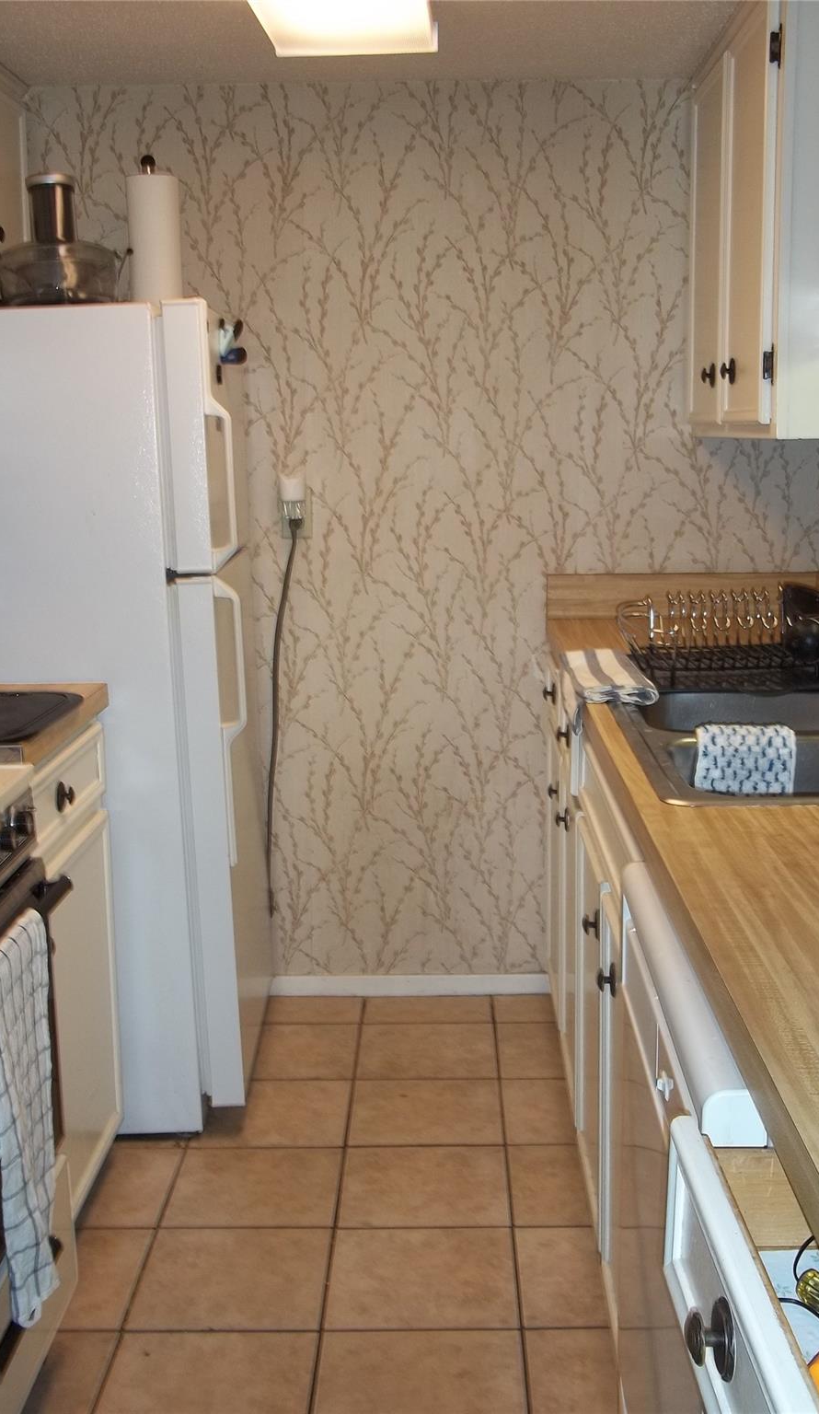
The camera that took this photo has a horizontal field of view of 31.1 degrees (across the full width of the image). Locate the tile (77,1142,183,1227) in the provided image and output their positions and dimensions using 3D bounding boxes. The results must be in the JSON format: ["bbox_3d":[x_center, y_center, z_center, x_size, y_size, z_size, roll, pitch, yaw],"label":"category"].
[{"bbox_3d":[-0.591,0.892,2.720,0.305,0.010,0.300,-1,11,1],"label":"tile"}]

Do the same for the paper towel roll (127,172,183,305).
[{"bbox_3d":[-0.520,-0.935,2.989,0.108,0.278,0.108,-1,11,0],"label":"paper towel roll"}]

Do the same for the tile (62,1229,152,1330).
[{"bbox_3d":[-0.598,0.948,2.432,0.305,0.010,0.300,-1,11,1],"label":"tile"}]

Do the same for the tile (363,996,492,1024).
[{"bbox_3d":[0.046,0.727,3.508,0.305,0.010,0.167,-1,11,1],"label":"tile"}]

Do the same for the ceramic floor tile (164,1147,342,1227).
[{"bbox_3d":[-0.281,0.890,2.722,0.305,0.010,0.299,-1,10,1],"label":"ceramic floor tile"}]

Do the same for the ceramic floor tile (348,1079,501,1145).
[{"bbox_3d":[0.034,0.832,3.012,0.305,0.010,0.299,-1,10,1],"label":"ceramic floor tile"}]

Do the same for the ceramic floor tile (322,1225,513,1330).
[{"bbox_3d":[0.022,0.940,2.417,0.305,0.010,0.299,-1,10,1],"label":"ceramic floor tile"}]

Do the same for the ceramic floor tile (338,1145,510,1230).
[{"bbox_3d":[0.028,0.886,2.715,0.305,0.010,0.299,-1,10,1],"label":"ceramic floor tile"}]

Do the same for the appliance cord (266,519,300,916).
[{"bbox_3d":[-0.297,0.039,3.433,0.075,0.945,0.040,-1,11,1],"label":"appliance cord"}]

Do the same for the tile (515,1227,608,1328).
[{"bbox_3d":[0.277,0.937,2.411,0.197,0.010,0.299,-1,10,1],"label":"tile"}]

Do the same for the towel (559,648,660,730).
[{"bbox_3d":[0.347,-0.040,2.626,0.136,0.083,0.479,-1,10,1],"label":"towel"}]

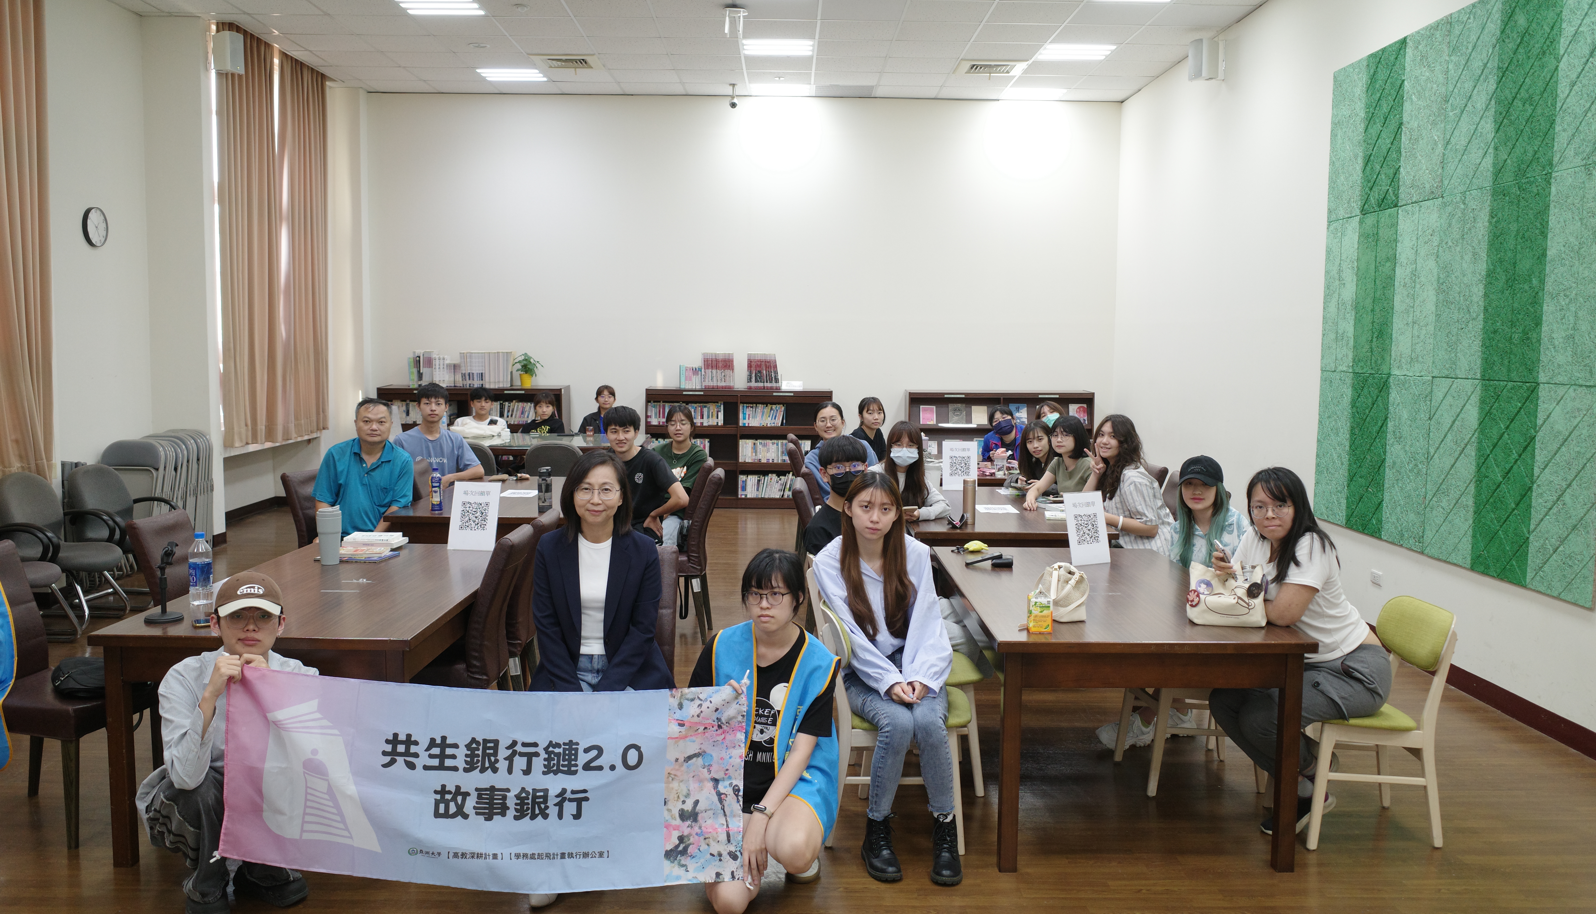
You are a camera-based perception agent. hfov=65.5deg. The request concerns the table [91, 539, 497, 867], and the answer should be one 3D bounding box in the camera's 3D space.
[{"bbox_3d":[-1.689,0.856,4.751,1.008,0.761,1.745,1,6,1],"label":"table"}]

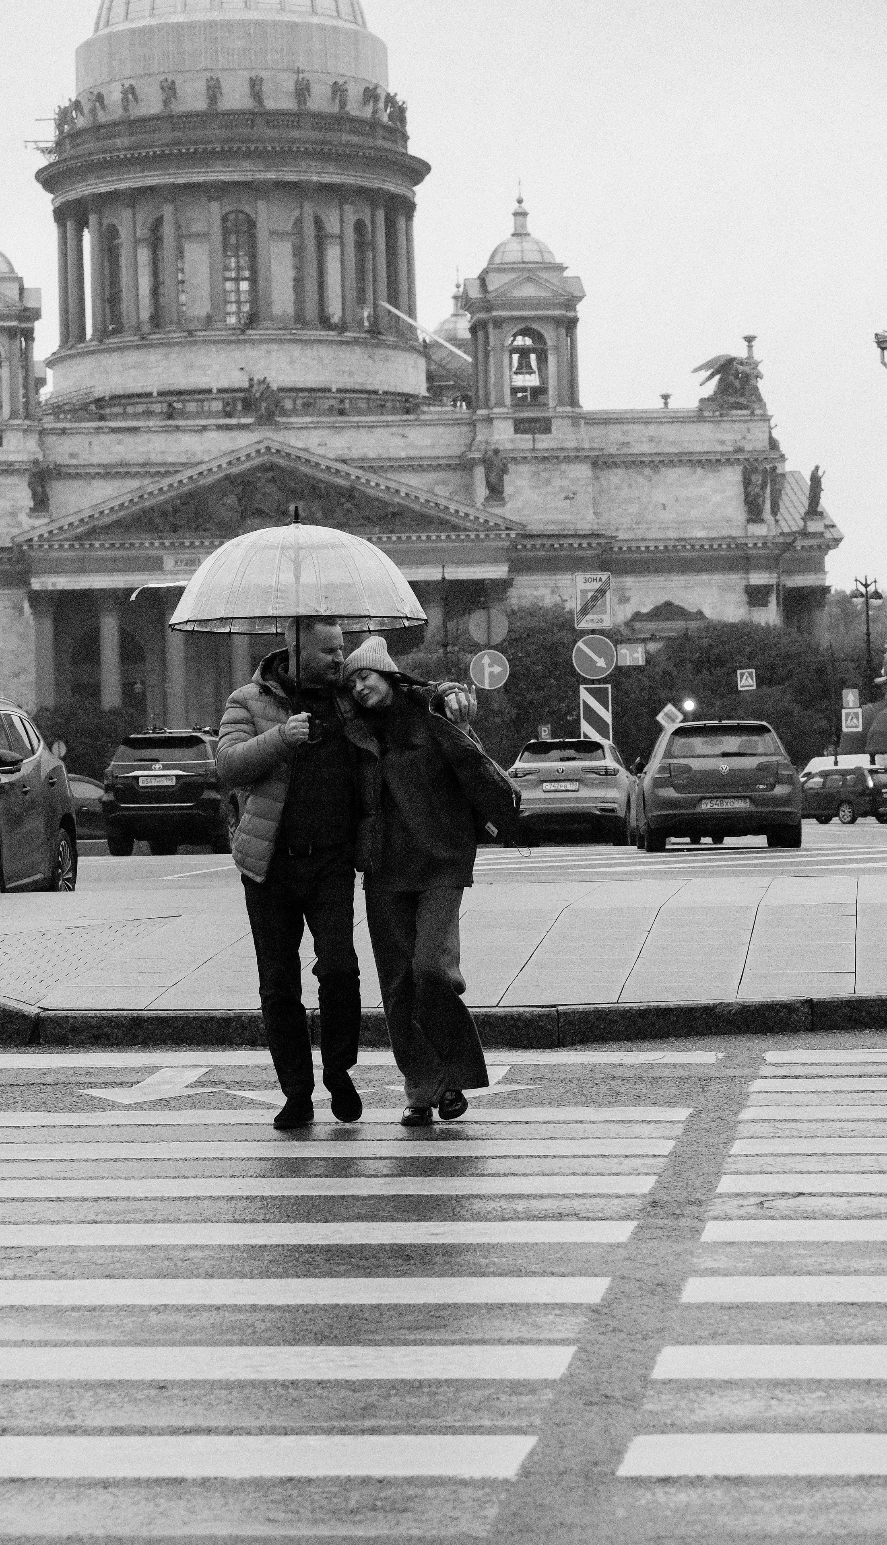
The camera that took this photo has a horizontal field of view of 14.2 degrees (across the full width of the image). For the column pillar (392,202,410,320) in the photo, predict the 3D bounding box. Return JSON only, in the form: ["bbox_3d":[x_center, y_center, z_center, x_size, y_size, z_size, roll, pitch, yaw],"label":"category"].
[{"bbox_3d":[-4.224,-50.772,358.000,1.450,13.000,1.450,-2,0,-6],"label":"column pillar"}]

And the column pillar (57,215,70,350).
[{"bbox_3d":[-37.361,-48.869,351.300,1.700,13.500,1.700,-2,0,-5],"label":"column pillar"}]

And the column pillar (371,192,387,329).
[{"bbox_3d":[-5.948,-48.350,336.107,1.500,12.643,1.500,-1,0,-6],"label":"column pillar"}]

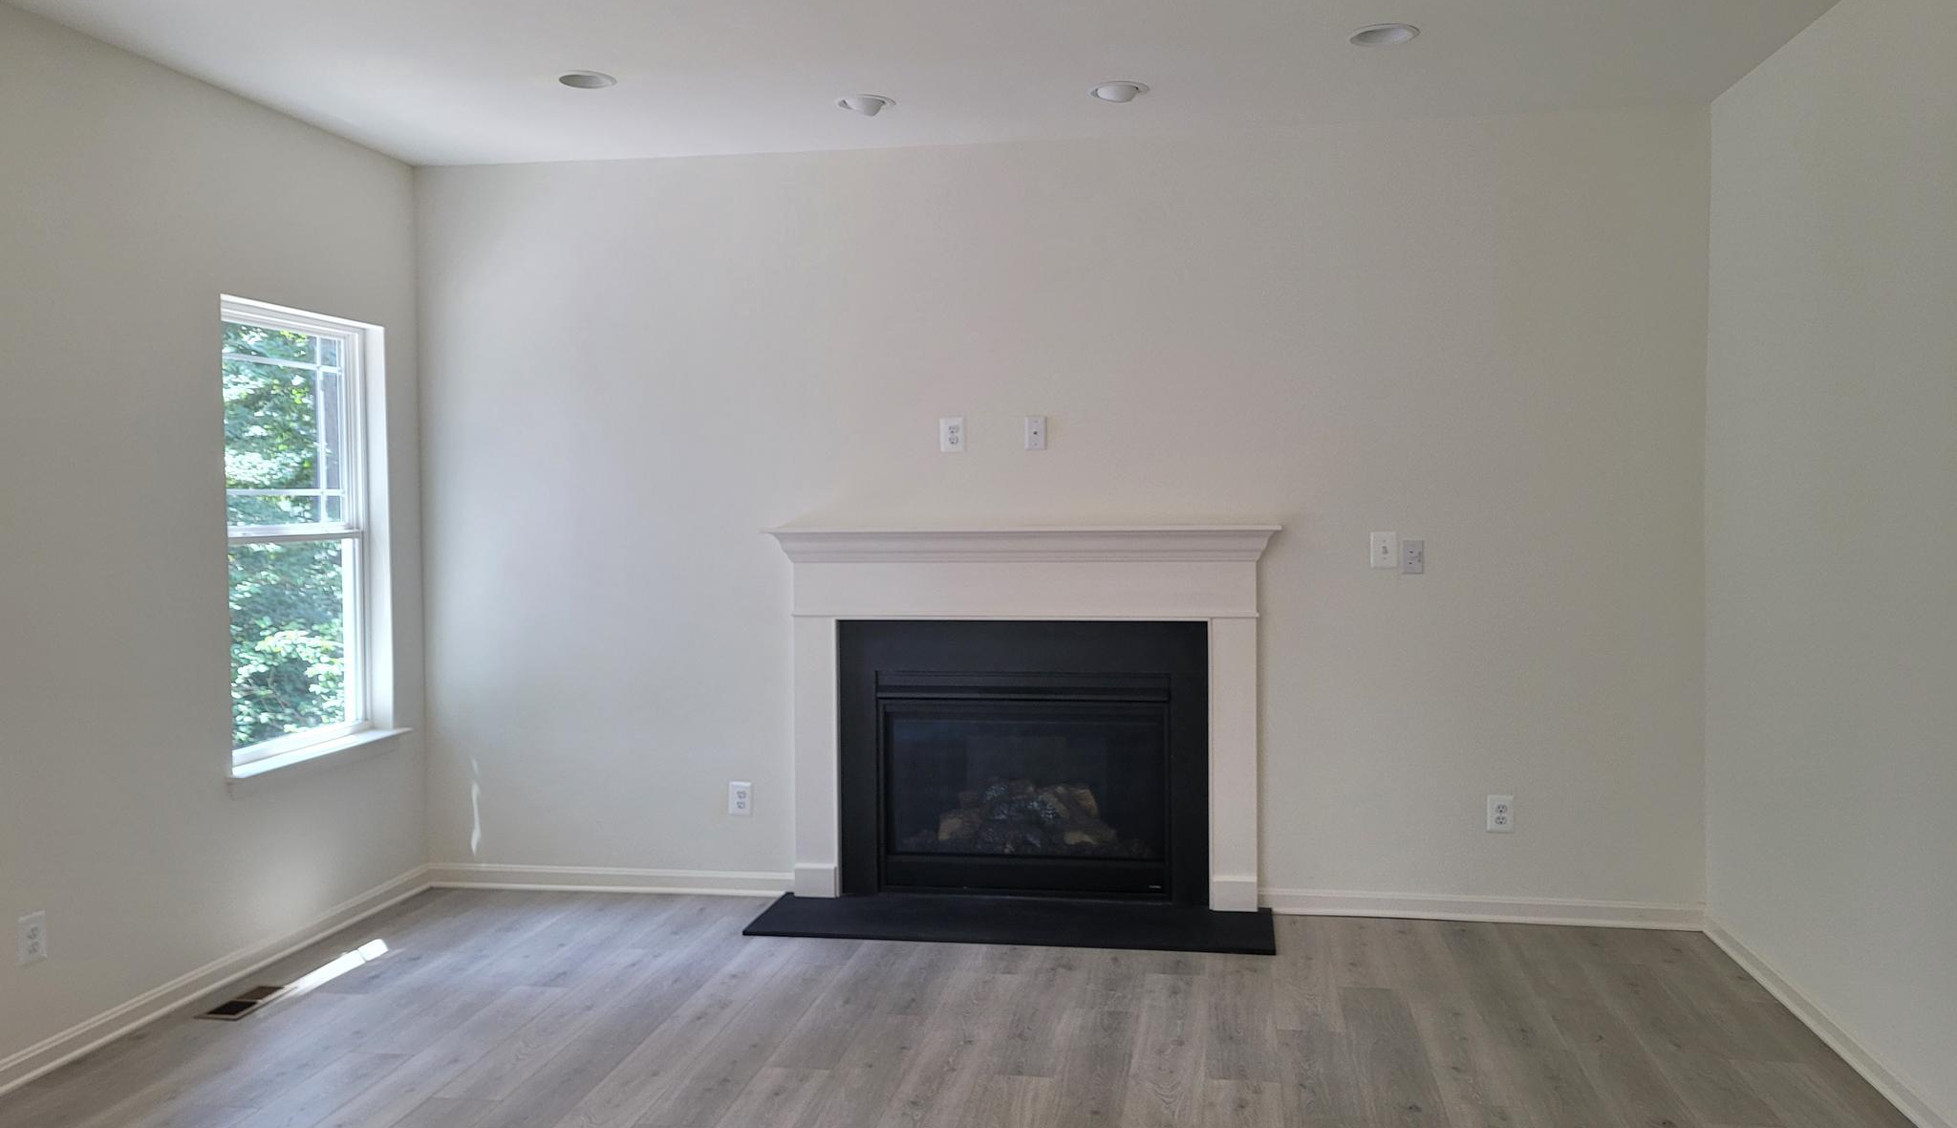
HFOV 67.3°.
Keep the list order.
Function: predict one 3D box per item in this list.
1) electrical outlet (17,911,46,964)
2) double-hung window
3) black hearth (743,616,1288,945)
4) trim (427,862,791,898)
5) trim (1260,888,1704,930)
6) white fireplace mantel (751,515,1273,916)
[{"bbox_3d":[-2.427,0.966,3.776,0.009,0.122,0.082,0,2,9],"label":"electrical outlet"},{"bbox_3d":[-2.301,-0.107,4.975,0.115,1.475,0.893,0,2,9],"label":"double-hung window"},{"bbox_3d":[0.111,0.732,5.064,1.779,1.031,0.485,0,2,9],"label":"black hearth"},{"bbox_3d":[-1.391,1.191,5.565,1.469,0.095,0.027,0,2,9],"label":"trim"},{"bbox_3d":[1.706,1.189,5.052,1.461,0.095,0.027,0,2,9],"label":"trim"},{"bbox_3d":[0.144,0.548,5.210,1.817,1.353,0.170,0,2,9],"label":"white fireplace mantel"}]

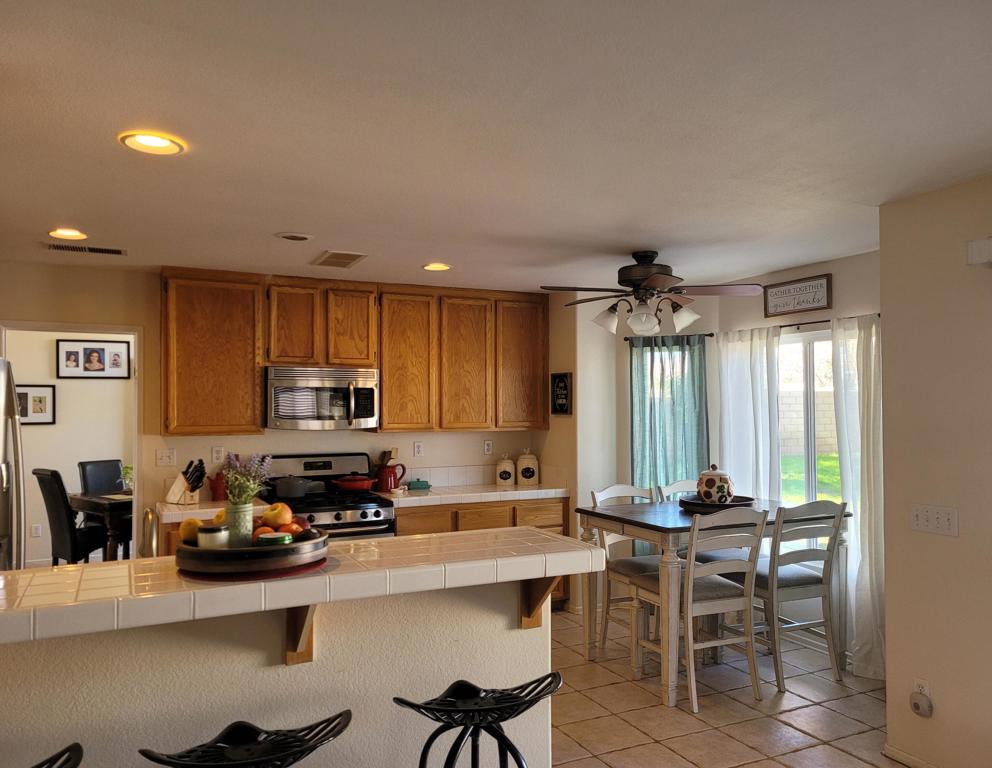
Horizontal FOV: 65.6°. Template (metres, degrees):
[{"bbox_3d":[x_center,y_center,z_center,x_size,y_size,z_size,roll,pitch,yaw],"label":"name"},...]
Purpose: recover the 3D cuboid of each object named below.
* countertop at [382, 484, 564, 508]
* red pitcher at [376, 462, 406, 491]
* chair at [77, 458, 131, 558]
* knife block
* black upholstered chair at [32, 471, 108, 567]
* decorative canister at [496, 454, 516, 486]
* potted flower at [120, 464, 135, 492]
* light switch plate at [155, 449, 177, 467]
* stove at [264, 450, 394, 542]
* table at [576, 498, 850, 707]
[{"bbox_3d":[-0.194,0.834,5.858,1.429,0.059,0.614,1,-2,-27],"label":"countertop"},{"bbox_3d":[-0.794,0.698,5.758,0.216,0.209,0.156,0,-2,-14],"label":"red pitcher"},{"bbox_3d":[-3.486,1.231,7.063,0.600,1.000,0.450,-1,-2,41],"label":"chair"},{"bbox_3d":[-2.007,0.658,4.941,0.190,0.208,0.120,0,-1,19],"label":"knife block"},{"bbox_3d":[-3.596,1.245,6.680,0.620,1.000,0.470,1,-2,-44],"label":"black upholstered chair"},{"bbox_3d":[0.079,0.687,6.233,0.144,0.254,0.137,0,-1,1],"label":"decorative canister"},{"bbox_3d":[-3.398,0.871,7.150,0.190,0.260,0.190,1,-1,-26],"label":"potted flower"},{"bbox_3d":[-2.191,0.491,5.117,0.117,0.116,0.010,1,-2,-26],"label":"light switch plate"},{"bbox_3d":[-1.159,1.098,5.196,0.760,1.180,0.720,1,-1,-26],"label":"stove"},{"bbox_3d":[1.298,1.233,4.633,1.360,0.923,0.892,1,-1,-26],"label":"table"}]

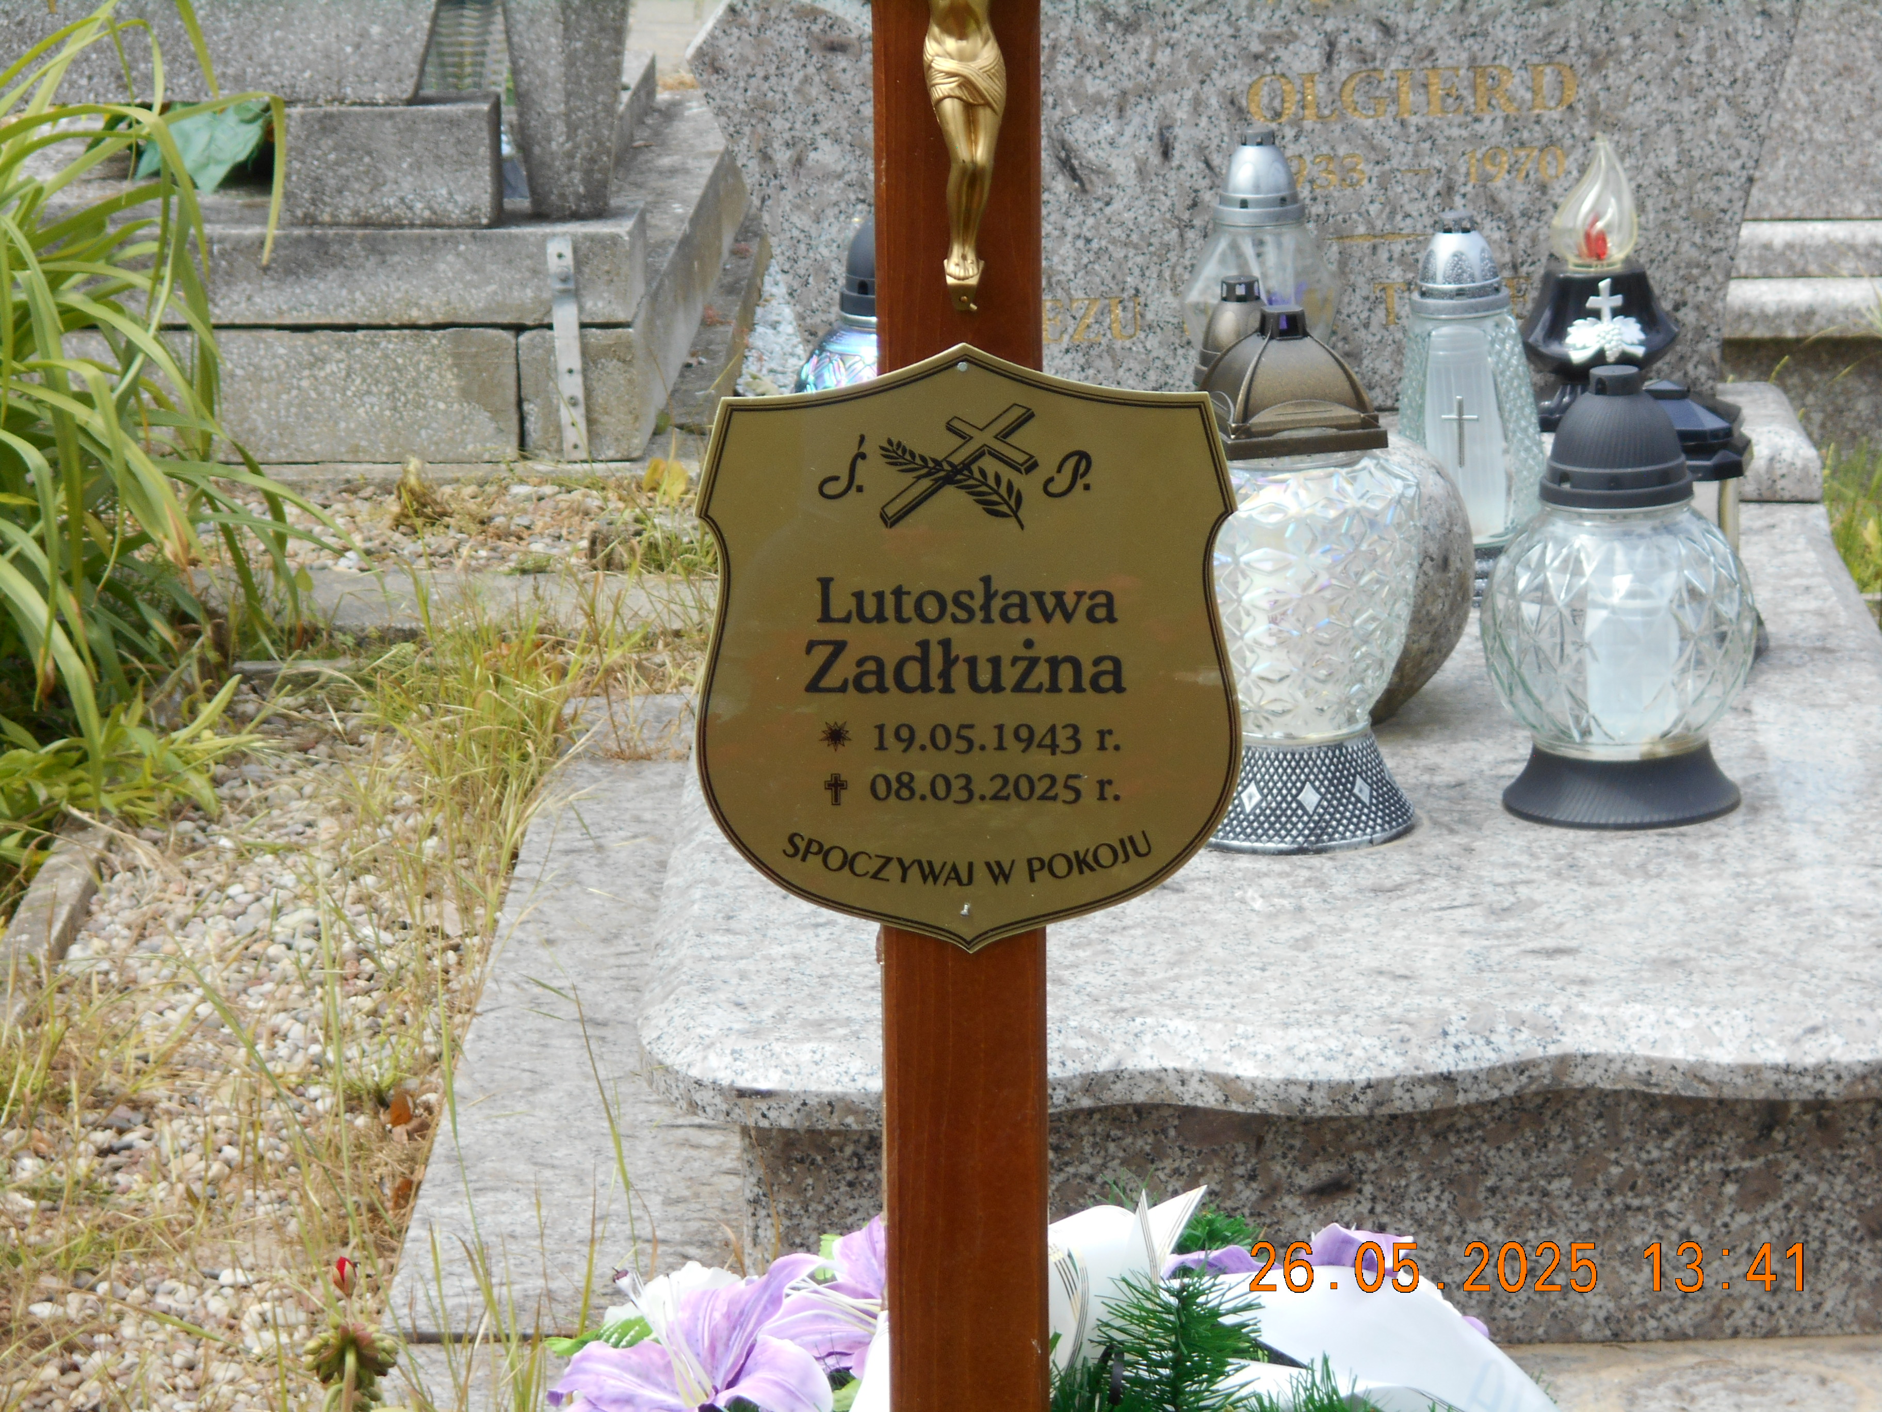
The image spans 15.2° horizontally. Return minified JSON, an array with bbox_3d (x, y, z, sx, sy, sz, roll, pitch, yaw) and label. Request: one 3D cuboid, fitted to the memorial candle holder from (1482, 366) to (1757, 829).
[{"bbox_3d":[0.435,-0.076,4.515,0.177,0.282,0.177,0,14,6],"label":"memorial candle holder"}]

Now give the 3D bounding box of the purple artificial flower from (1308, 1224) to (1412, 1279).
[{"bbox_3d":[0.214,0.286,3.600,0.075,0.050,0.070,-1,14,3],"label":"purple artificial flower"}]

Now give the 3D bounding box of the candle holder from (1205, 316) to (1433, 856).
[{"bbox_3d":[0.220,-0.089,4.481,0.168,0.334,0.168,-5,15,-13],"label":"candle holder"}]

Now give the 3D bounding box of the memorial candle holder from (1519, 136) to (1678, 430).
[{"bbox_3d":[0.508,-0.325,5.410,0.119,0.223,0.119,-1,14,1],"label":"memorial candle holder"}]

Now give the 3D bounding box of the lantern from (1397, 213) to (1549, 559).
[{"bbox_3d":[0.379,-0.215,5.072,0.110,0.278,0.110,3,15,16],"label":"lantern"}]

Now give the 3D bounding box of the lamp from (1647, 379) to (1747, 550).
[{"bbox_3d":[0.513,-0.139,4.957,0.129,0.181,0.129,0,14,6],"label":"lamp"}]

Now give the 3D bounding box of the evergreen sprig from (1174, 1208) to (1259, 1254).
[{"bbox_3d":[0.140,0.274,3.600,0.060,0.045,0.060,-1,14,2],"label":"evergreen sprig"}]

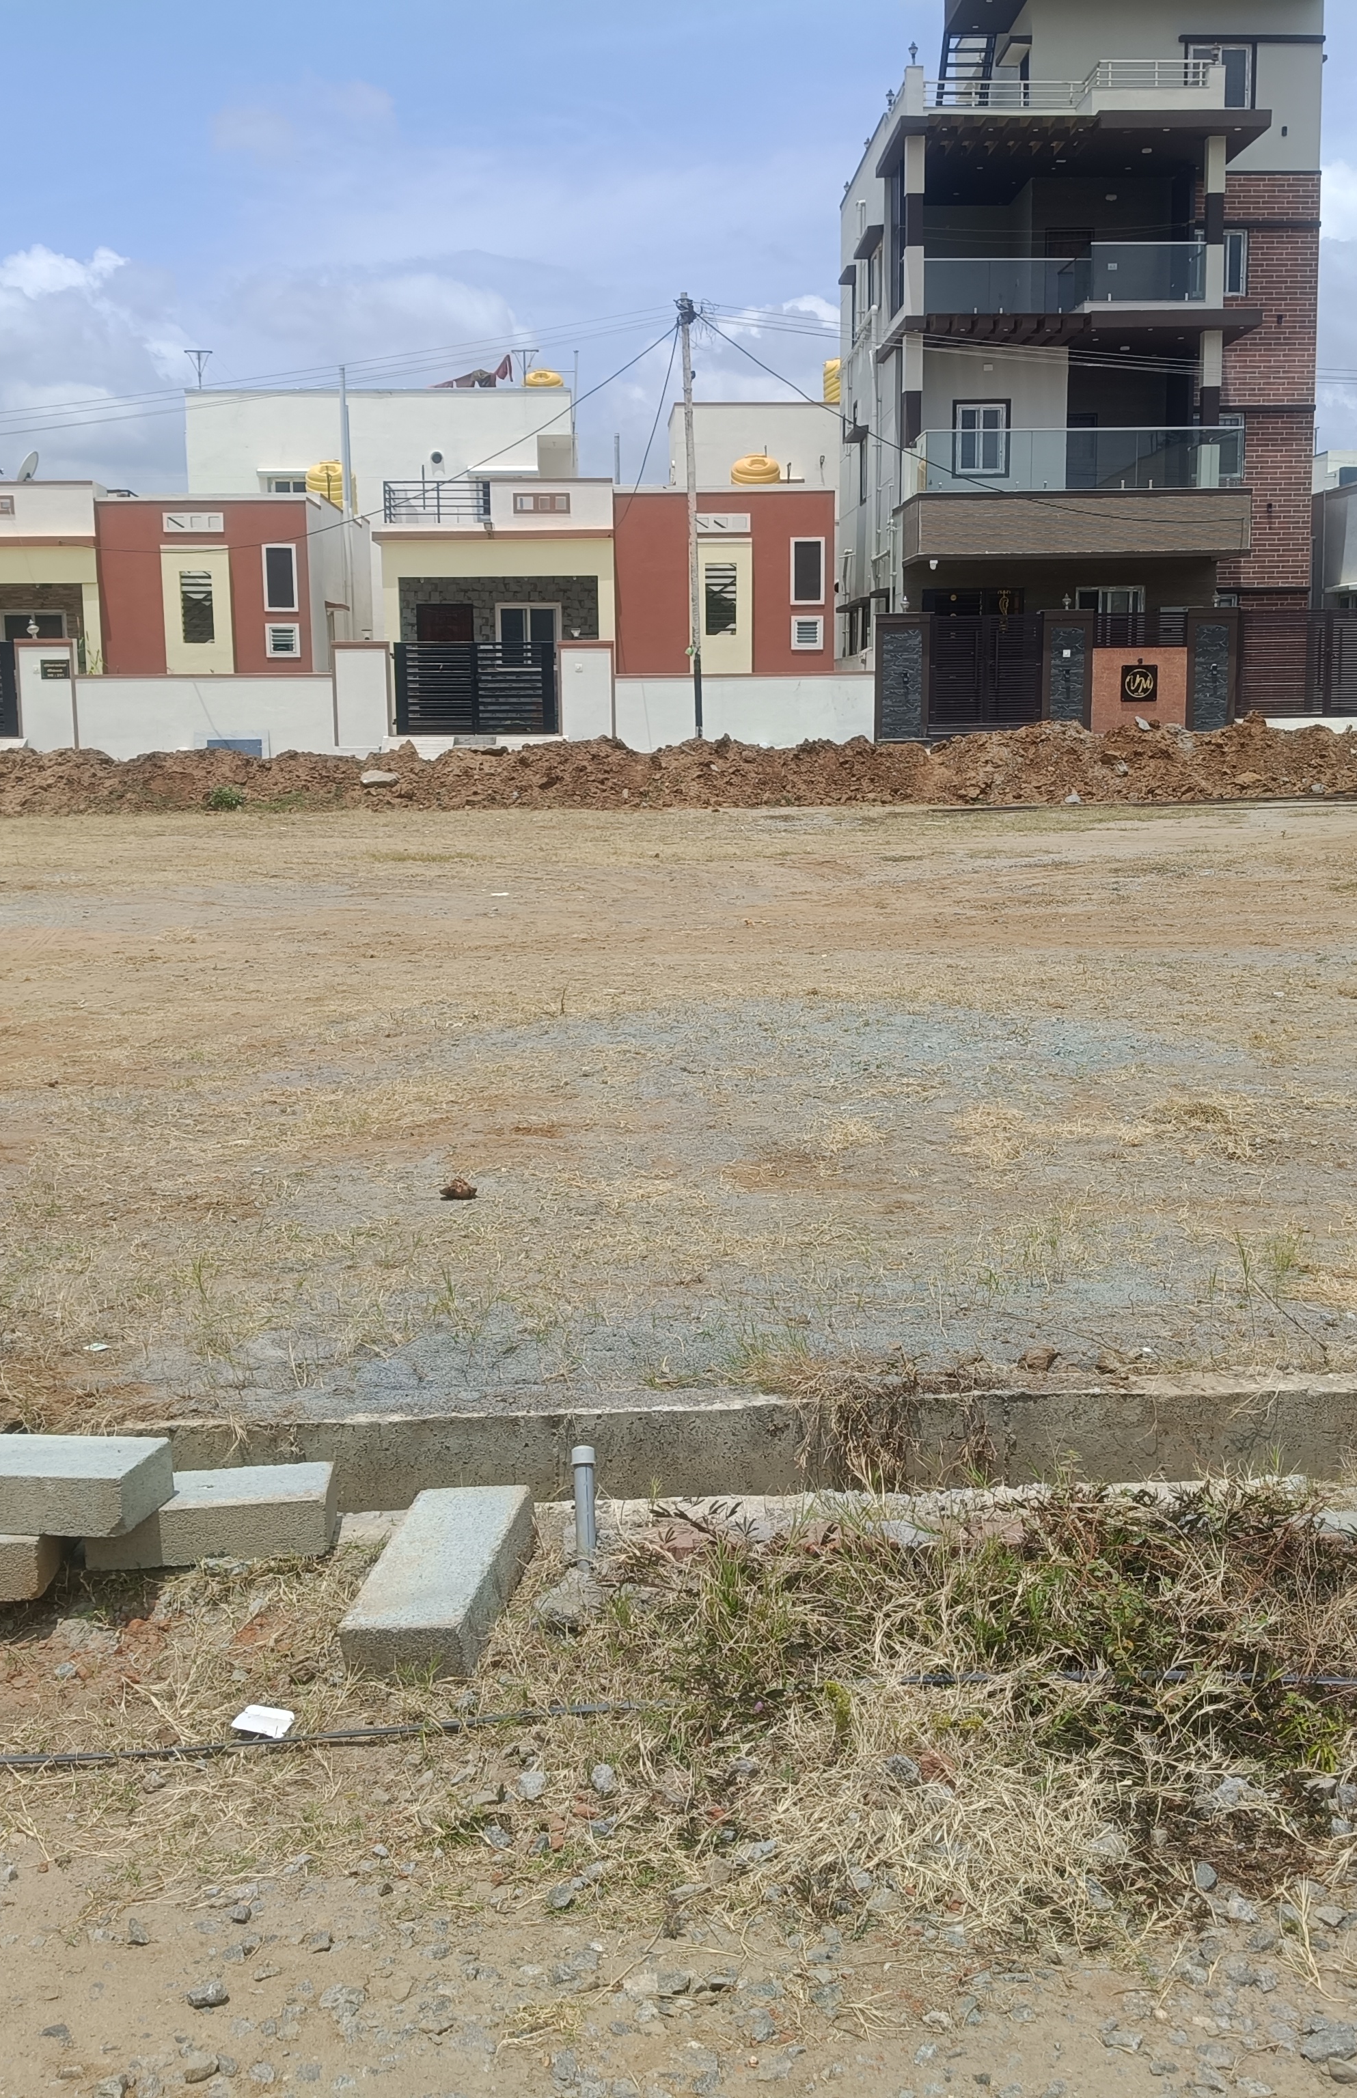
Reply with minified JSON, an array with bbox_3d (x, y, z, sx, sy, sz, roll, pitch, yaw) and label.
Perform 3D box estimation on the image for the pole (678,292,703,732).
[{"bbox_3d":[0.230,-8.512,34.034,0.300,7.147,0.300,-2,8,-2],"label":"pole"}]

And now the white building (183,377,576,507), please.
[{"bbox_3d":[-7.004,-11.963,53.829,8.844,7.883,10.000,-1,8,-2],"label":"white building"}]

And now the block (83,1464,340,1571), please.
[{"bbox_3d":[-0.812,0.819,3.681,0.409,0.098,0.201,-3,8,-4],"label":"block"}]

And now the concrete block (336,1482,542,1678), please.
[{"bbox_3d":[-0.390,0.884,3.502,0.201,0.098,0.408,-4,19,14],"label":"concrete block"}]

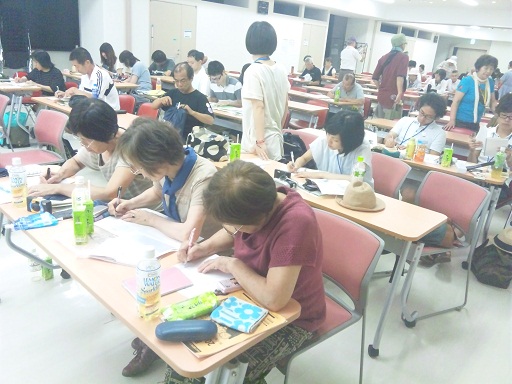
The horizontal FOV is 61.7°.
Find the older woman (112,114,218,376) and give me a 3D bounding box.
[{"bbox_3d":[-0.374,0.231,1.946,0.660,1.150,0.520,-12,24,-39],"label":"older woman"}]

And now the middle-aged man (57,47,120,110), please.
[{"bbox_3d":[-1.902,-0.962,4.933,0.700,1.280,0.550,-12,24,-39],"label":"middle-aged man"}]

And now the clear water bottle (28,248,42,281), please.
[{"bbox_3d":[-1.324,0.439,2.577,0.072,0.208,0.072,21,25,40],"label":"clear water bottle"}]

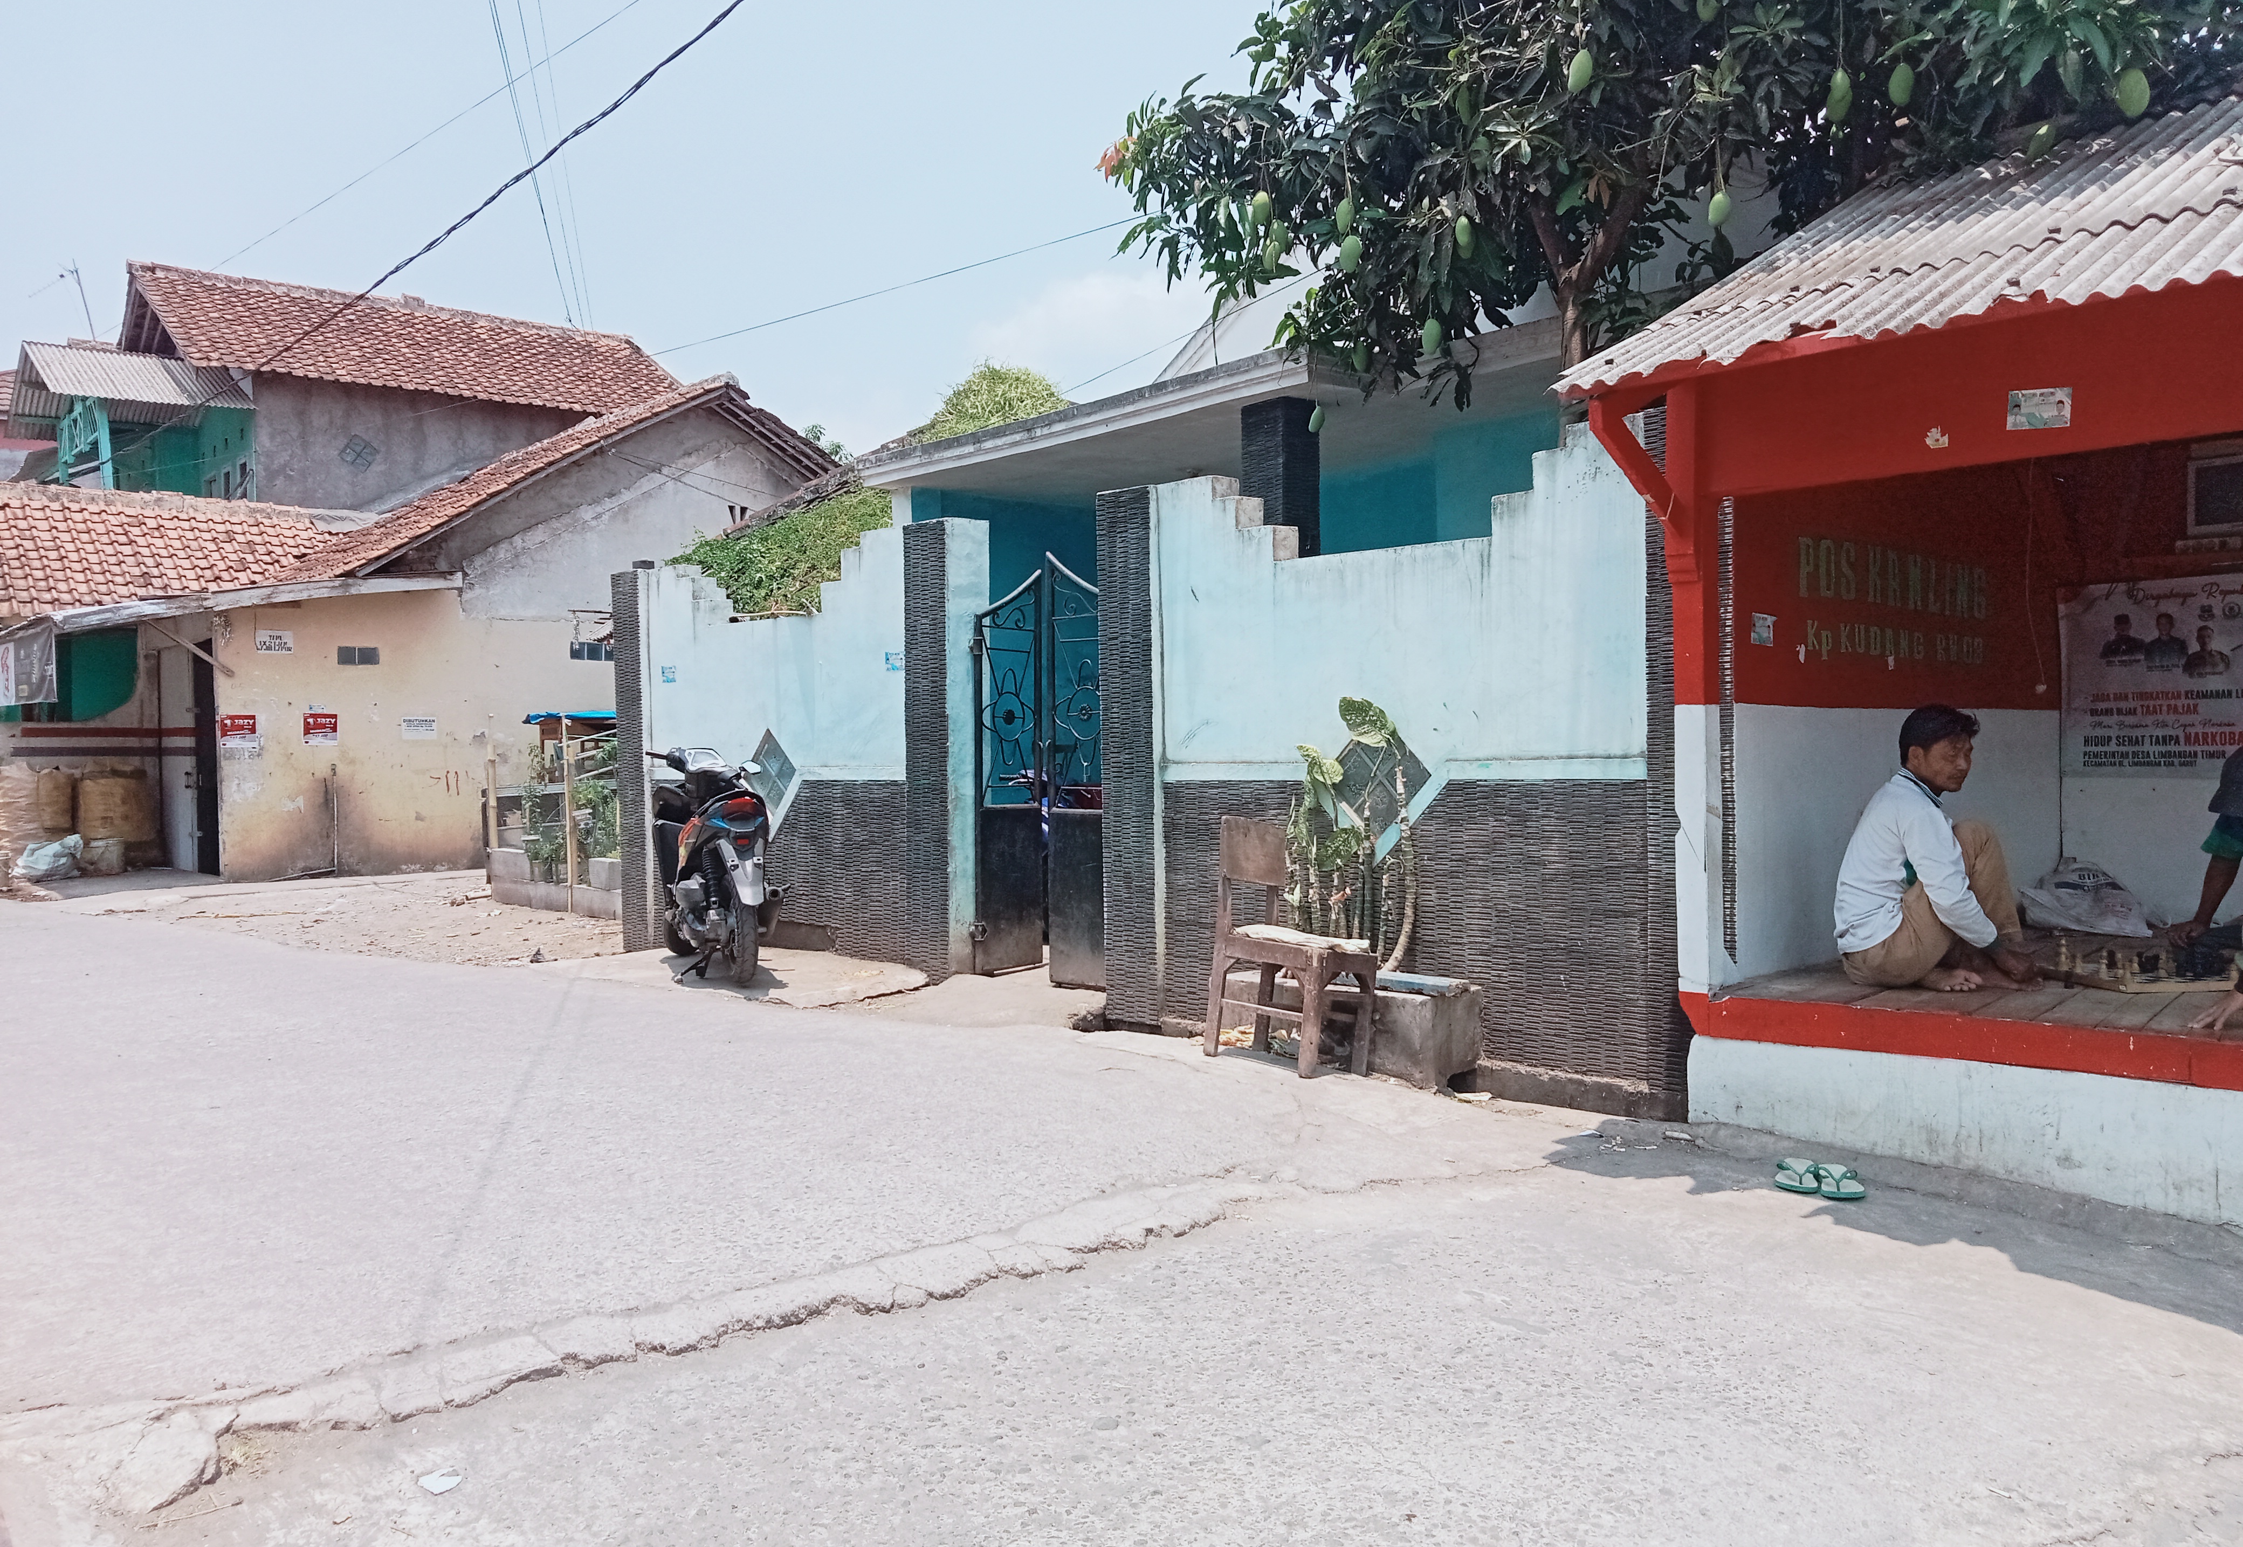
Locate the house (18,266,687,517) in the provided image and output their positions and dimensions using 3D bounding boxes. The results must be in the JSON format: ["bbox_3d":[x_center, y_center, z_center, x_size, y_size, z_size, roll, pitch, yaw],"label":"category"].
[{"bbox_3d":[-12.350,-3.250,28.700,9.500,8.400,7.400,-1,0,-40],"label":"house"}]

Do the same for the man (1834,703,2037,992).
[{"bbox_3d":[2.335,0.212,5.200,0.600,0.820,0.500,-1,0,28],"label":"man"}]

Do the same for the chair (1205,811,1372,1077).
[{"bbox_3d":[0.597,0.600,6.260,0.460,0.830,0.410,6,-1,37],"label":"chair"}]

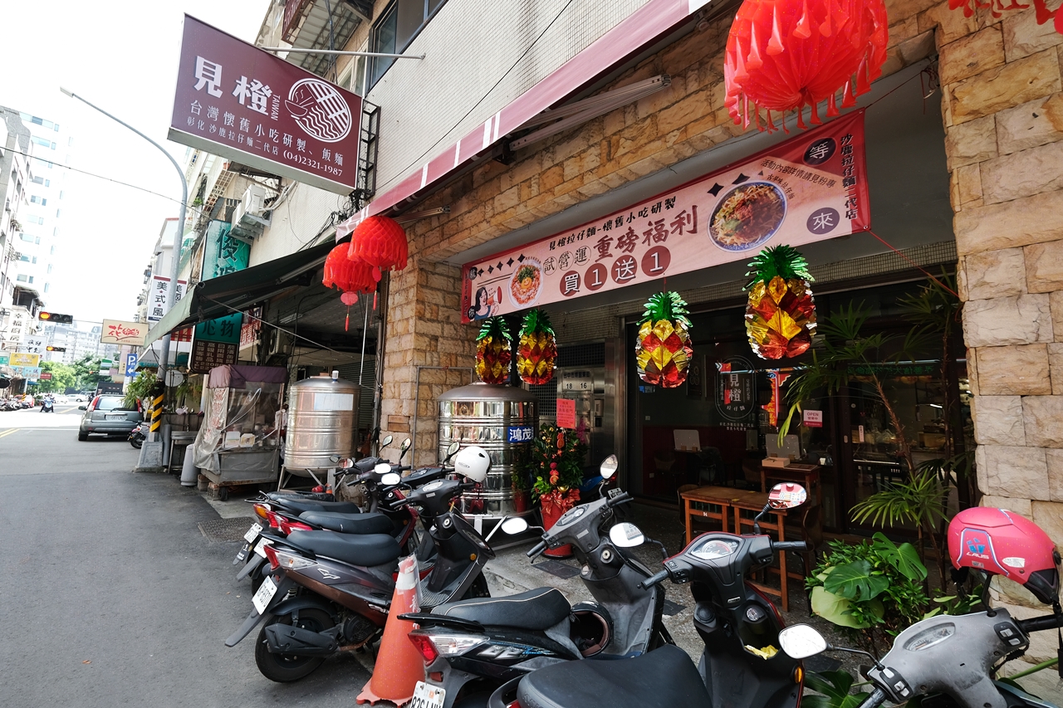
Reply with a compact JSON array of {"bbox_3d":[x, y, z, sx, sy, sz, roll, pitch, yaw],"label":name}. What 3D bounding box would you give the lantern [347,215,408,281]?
[{"bbox_3d":[-1.566,-1.080,4.500,0.560,0.630,0.560,7,-9,-43],"label":"lantern"}]

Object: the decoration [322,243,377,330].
[{"bbox_3d":[-2.170,-0.806,5.300,0.590,1.040,0.590,8,-10,-43],"label":"decoration"}]

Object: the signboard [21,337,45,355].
[{"bbox_3d":[-61.900,-1.030,55.000,2.000,2.400,0.250,8,-10,-43],"label":"signboard"}]

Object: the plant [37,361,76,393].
[{"bbox_3d":[-87.890,4.614,82.000,6.500,8.000,6.500,7,-9,-43],"label":"plant"}]

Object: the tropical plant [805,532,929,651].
[{"bbox_3d":[1.977,1.414,2.600,0.560,0.680,0.580,7,-9,-43],"label":"tropical plant"}]

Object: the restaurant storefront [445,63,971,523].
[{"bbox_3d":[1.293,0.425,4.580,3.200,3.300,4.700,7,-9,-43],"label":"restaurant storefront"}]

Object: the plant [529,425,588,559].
[{"bbox_3d":[0.285,1.417,4.700,0.580,1.330,0.550,-1,-7,17],"label":"plant"}]

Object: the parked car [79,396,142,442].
[{"bbox_3d":[-16.950,2.500,17.980,1.770,1.670,4.500,8,-10,-43],"label":"parked car"}]

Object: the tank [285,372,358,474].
[{"bbox_3d":[-3.450,1.150,7.350,1.060,1.660,1.060,8,-10,-43],"label":"tank"}]

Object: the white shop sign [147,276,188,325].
[{"bbox_3d":[-17.070,-2.420,20.800,1.200,2.200,0.220,8,-10,-43],"label":"white shop sign"}]

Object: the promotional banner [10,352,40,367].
[{"bbox_3d":[-56.012,0.643,49.000,2.200,1.250,0.250,7,-9,-43],"label":"promotional banner"}]

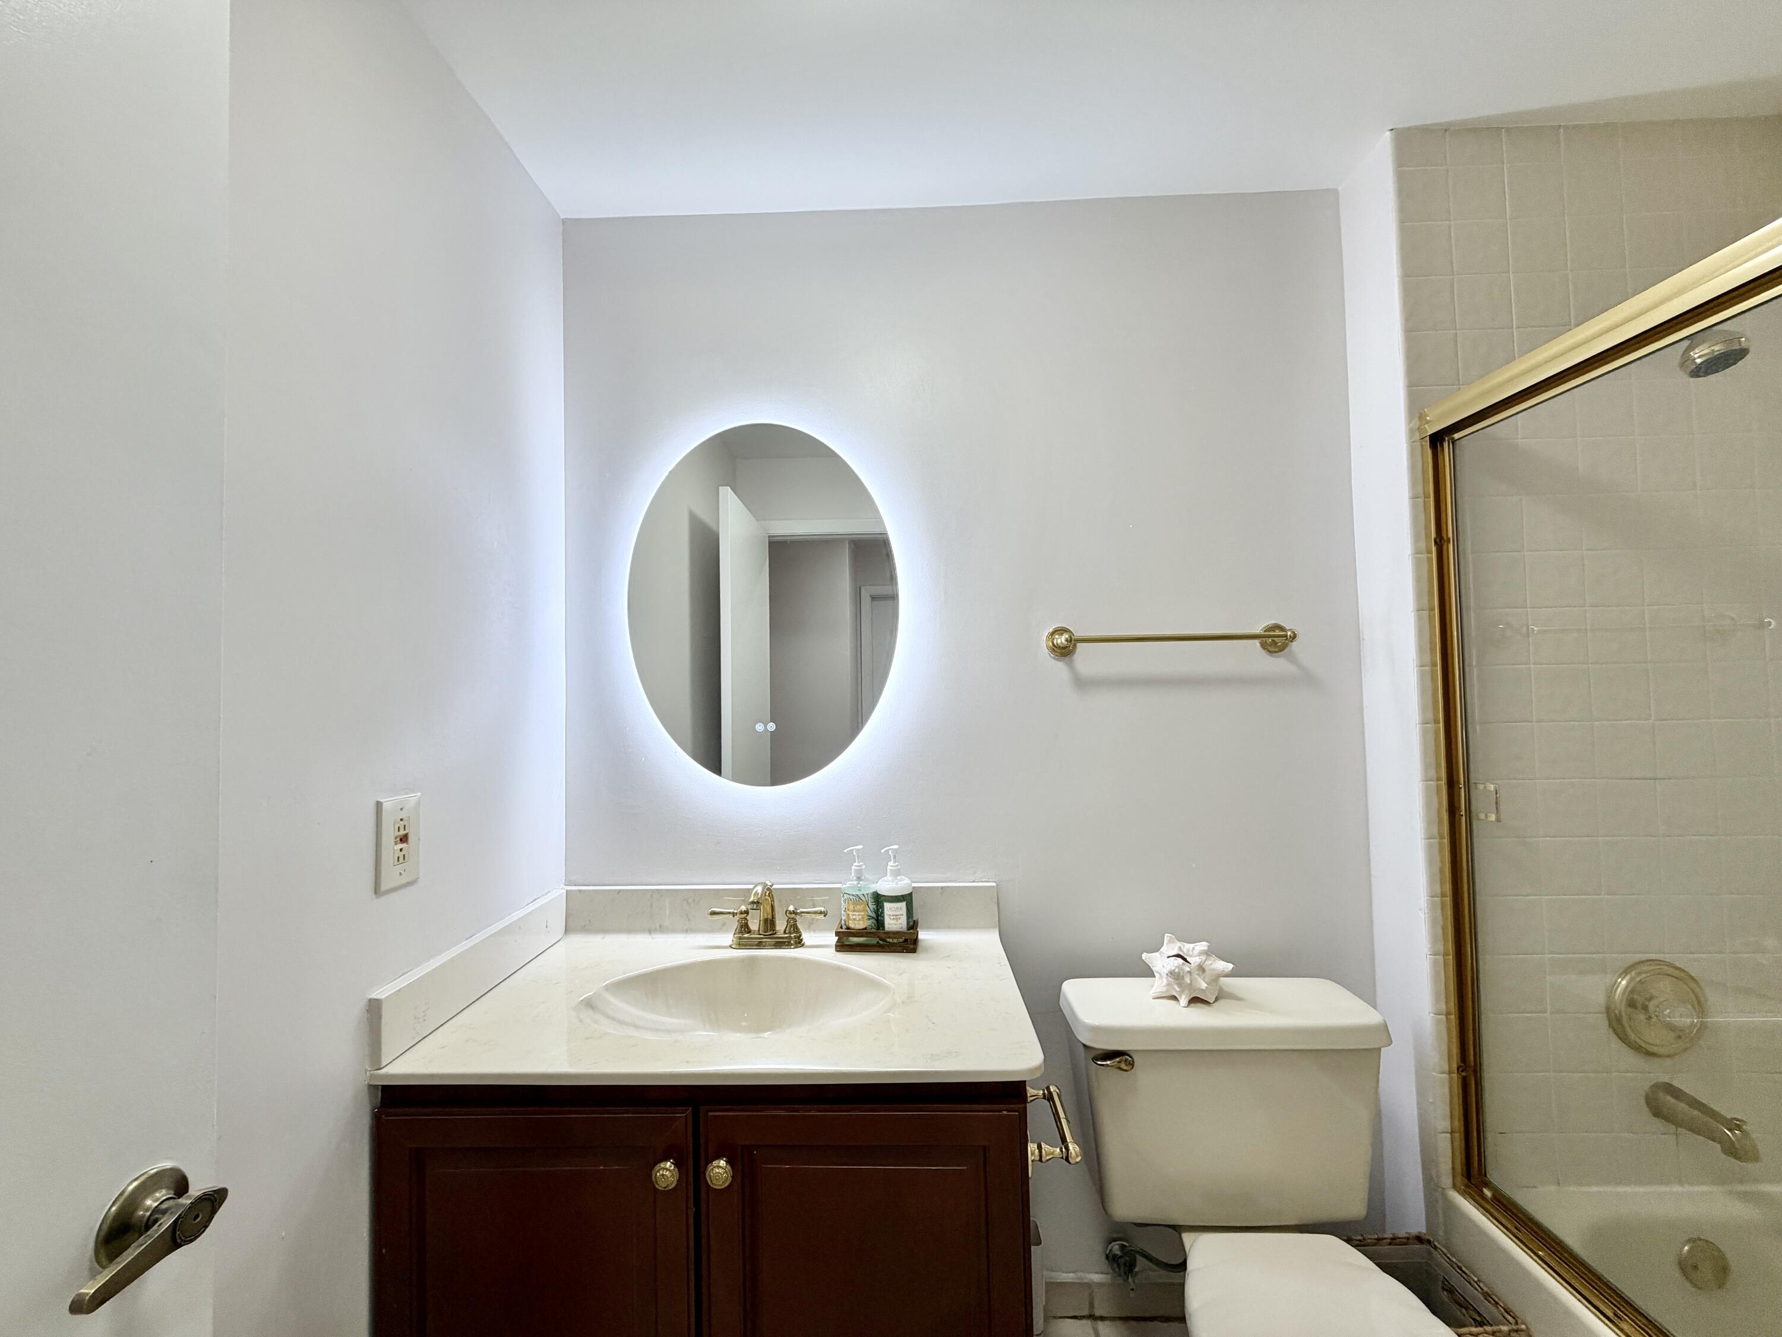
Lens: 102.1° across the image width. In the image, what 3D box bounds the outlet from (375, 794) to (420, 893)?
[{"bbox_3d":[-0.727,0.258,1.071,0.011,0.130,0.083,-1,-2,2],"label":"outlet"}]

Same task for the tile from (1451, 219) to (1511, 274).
[{"bbox_3d":[1.150,-0.817,1.408,0.108,0.109,0.009,-1,-2,2],"label":"tile"}]

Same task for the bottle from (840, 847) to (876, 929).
[{"bbox_3d":[-0.066,0.459,1.485,0.072,0.189,0.074,-1,-2,0],"label":"bottle"}]

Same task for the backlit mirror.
[{"bbox_3d":[-0.276,-0.139,1.576,0.593,0.789,0.036,-1,-2,2],"label":"backlit mirror"}]

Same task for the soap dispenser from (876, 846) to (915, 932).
[{"bbox_3d":[0.009,0.458,1.483,0.074,0.189,0.075,-1,-2,0],"label":"soap dispenser"}]

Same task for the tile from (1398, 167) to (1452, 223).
[{"bbox_3d":[1.046,-0.926,1.414,0.099,0.110,0.009,-1,-2,2],"label":"tile"}]

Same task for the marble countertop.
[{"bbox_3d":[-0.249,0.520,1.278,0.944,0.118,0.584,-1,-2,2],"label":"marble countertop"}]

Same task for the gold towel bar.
[{"bbox_3d":[0.600,-0.062,1.527,0.524,0.066,0.080,-1,-2,2],"label":"gold towel bar"}]

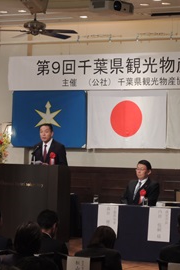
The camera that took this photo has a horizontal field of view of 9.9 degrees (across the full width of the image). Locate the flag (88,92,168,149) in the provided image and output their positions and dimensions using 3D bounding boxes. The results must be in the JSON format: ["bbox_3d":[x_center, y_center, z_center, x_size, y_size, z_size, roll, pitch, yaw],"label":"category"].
[{"bbox_3d":[0.581,-0.266,16.970,1.460,0.990,0.030,1,-2,28],"label":"flag"}]

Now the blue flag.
[{"bbox_3d":[-0.708,-0.272,17.646,1.460,0.980,0.030,1,-2,28],"label":"blue flag"}]

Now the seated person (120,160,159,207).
[{"bbox_3d":[0.596,0.979,13.900,0.520,1.310,0.800,1,-2,31],"label":"seated person"}]

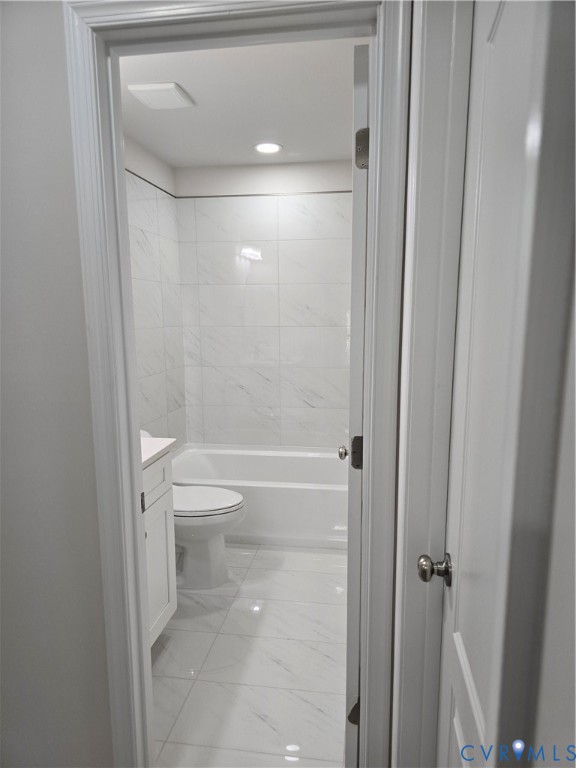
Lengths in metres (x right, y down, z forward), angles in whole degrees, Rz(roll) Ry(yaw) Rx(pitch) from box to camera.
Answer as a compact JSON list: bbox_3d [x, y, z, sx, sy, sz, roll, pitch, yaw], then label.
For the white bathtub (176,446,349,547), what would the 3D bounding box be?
[{"bbox_3d":[-0.095,0.757,3.493,1.517,0.416,0.740,1,8,8],"label":"white bathtub"}]

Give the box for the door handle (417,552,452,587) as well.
[{"bbox_3d":[0.302,0.379,1.043,0.066,0.068,0.068,1,8,8],"label":"door handle"}]

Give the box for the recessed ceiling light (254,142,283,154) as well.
[{"bbox_3d":[-0.121,-1.469,3.195,0.174,0.018,0.174,1,8,8],"label":"recessed ceiling light"}]

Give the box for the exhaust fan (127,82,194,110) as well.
[{"bbox_3d":[-0.590,-1.343,2.397,0.224,0.029,0.245,1,8,8],"label":"exhaust fan"}]

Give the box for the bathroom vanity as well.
[{"bbox_3d":[-0.811,0.741,1.974,0.549,0.899,0.760,1,8,8],"label":"bathroom vanity"}]

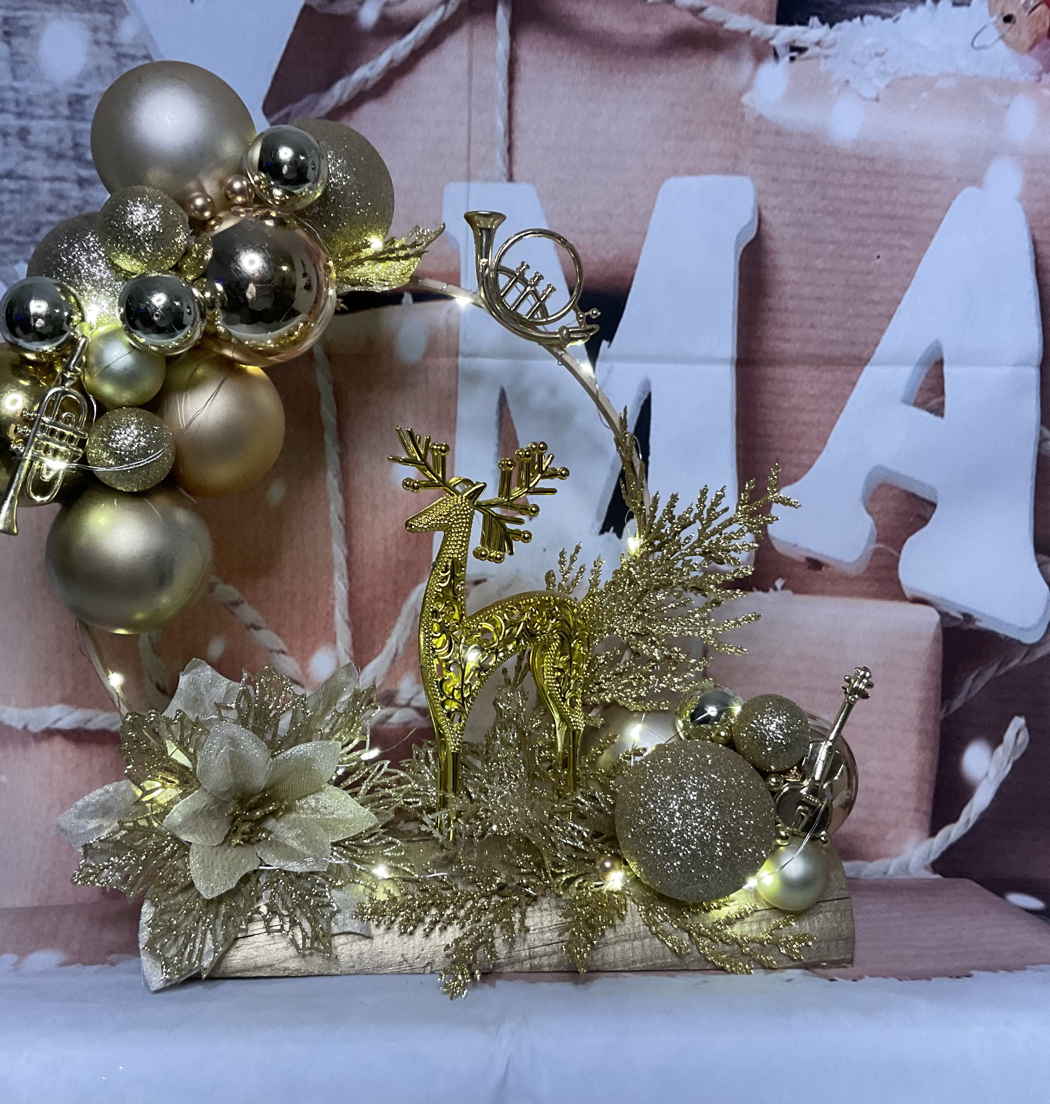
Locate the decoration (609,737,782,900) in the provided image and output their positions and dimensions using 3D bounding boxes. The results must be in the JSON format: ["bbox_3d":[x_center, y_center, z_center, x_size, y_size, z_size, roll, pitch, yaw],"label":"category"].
[{"bbox_3d":[0.065,0.103,0.472,0.062,0.062,0.062,0,8,0],"label":"decoration"}]

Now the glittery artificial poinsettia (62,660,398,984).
[{"bbox_3d":[-0.106,0.099,0.445,0.124,0.120,0.070,0,-6,-3],"label":"glittery artificial poinsettia"}]

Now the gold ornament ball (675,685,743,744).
[{"bbox_3d":[0.078,0.069,0.523,0.029,0.029,0.029,0,8,0],"label":"gold ornament ball"}]

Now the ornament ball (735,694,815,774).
[{"bbox_3d":[0.099,0.072,0.492,0.031,0.031,0.031,0,8,0],"label":"ornament ball"}]

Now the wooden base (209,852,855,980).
[{"bbox_3d":[-0.004,0.138,0.507,0.262,0.038,0.075,0,8,-3],"label":"wooden base"}]

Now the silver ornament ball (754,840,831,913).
[{"bbox_3d":[0.104,0.127,0.482,0.029,0.029,0.029,0,8,0],"label":"silver ornament ball"}]

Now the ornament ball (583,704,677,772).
[{"bbox_3d":[0.054,0.092,0.547,0.060,0.060,0.060,0,8,0],"label":"ornament ball"}]

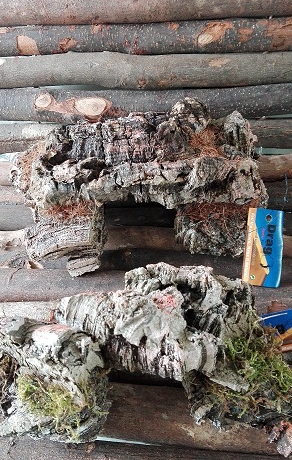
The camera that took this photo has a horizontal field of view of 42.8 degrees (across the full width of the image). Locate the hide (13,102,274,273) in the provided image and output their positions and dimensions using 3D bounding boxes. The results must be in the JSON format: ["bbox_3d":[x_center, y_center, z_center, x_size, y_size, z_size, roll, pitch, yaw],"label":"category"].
[{"bbox_3d":[-0.008,-0.058,0.519,0.335,0.145,0.175,0,53,5],"label":"hide"}]

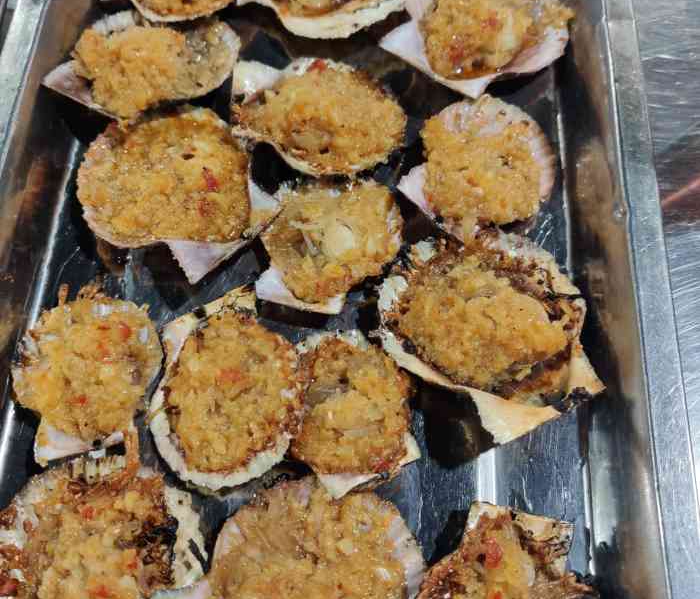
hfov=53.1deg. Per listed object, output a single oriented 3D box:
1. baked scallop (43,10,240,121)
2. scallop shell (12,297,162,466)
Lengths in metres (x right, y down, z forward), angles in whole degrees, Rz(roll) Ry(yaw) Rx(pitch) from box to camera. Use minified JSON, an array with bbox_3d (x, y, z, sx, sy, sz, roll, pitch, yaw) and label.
[{"bbox_3d":[-0.107,-0.123,0.371,0.076,0.027,0.078,34,71,15],"label":"baked scallop"},{"bbox_3d":[-0.112,0.032,0.304,0.062,0.024,0.068,-8,66,-2],"label":"scallop shell"}]

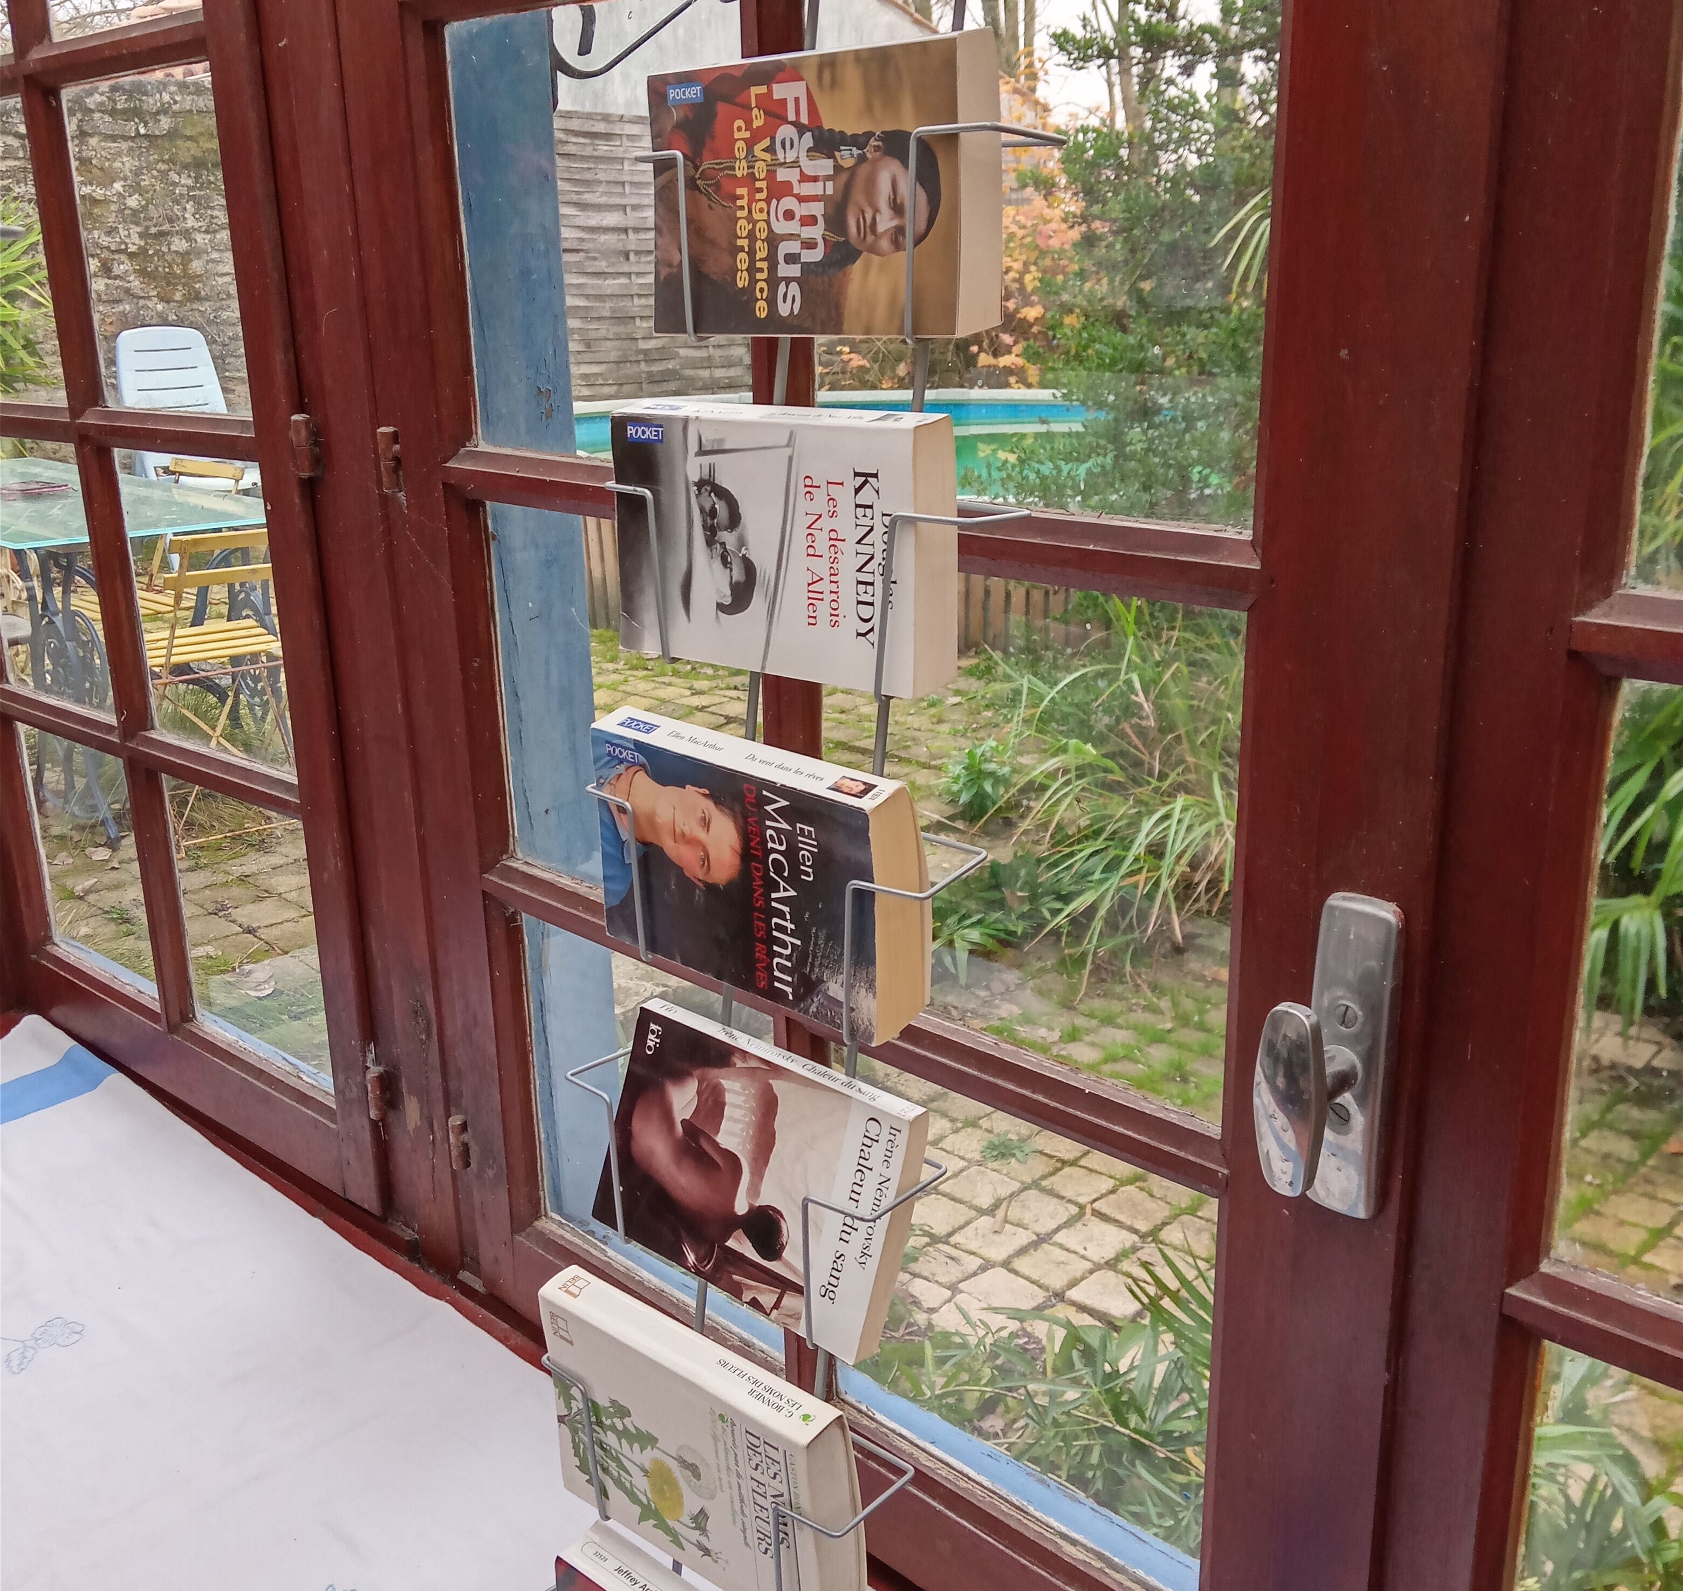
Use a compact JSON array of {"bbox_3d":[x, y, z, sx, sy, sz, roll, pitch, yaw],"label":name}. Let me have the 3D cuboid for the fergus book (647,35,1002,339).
[{"bbox_3d":[-0.012,-0.249,0.757,0.177,0.108,0.025,13,22,42],"label":"fergus book"}]

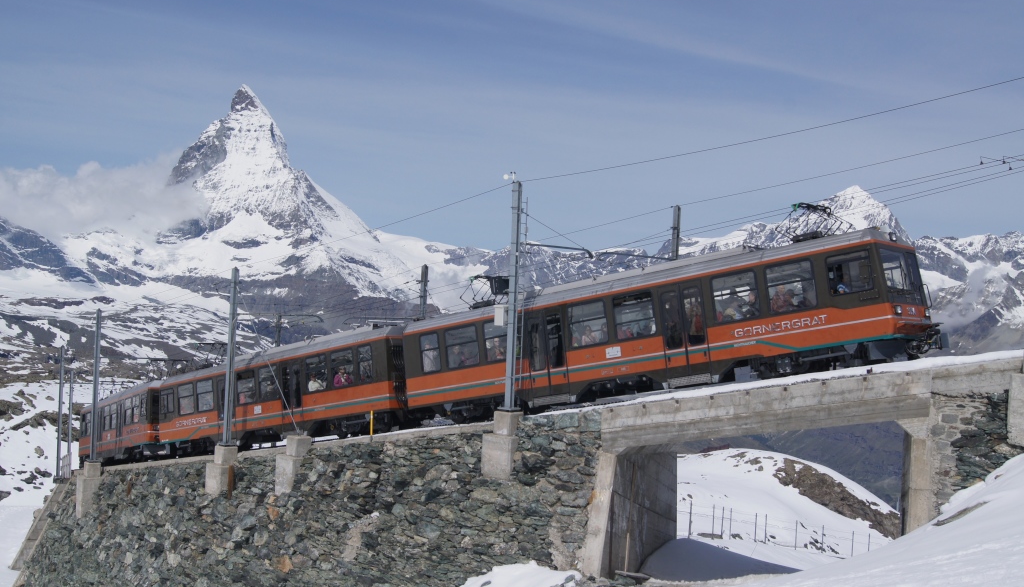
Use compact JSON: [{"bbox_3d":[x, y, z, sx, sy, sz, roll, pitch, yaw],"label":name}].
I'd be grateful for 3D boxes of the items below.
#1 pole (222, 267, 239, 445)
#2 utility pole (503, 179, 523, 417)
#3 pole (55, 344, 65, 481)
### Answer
[{"bbox_3d":[-10.381,2.320,44.200,0.210,6.540,0.210,2,0,-44],"label":"pole"},{"bbox_3d":[0.050,0.057,34.300,0.210,6.610,0.210,2,0,36],"label":"utility pole"},{"bbox_3d":[-24.183,6.340,64.000,0.210,7.050,0.210,2,0,-26],"label":"pole"}]

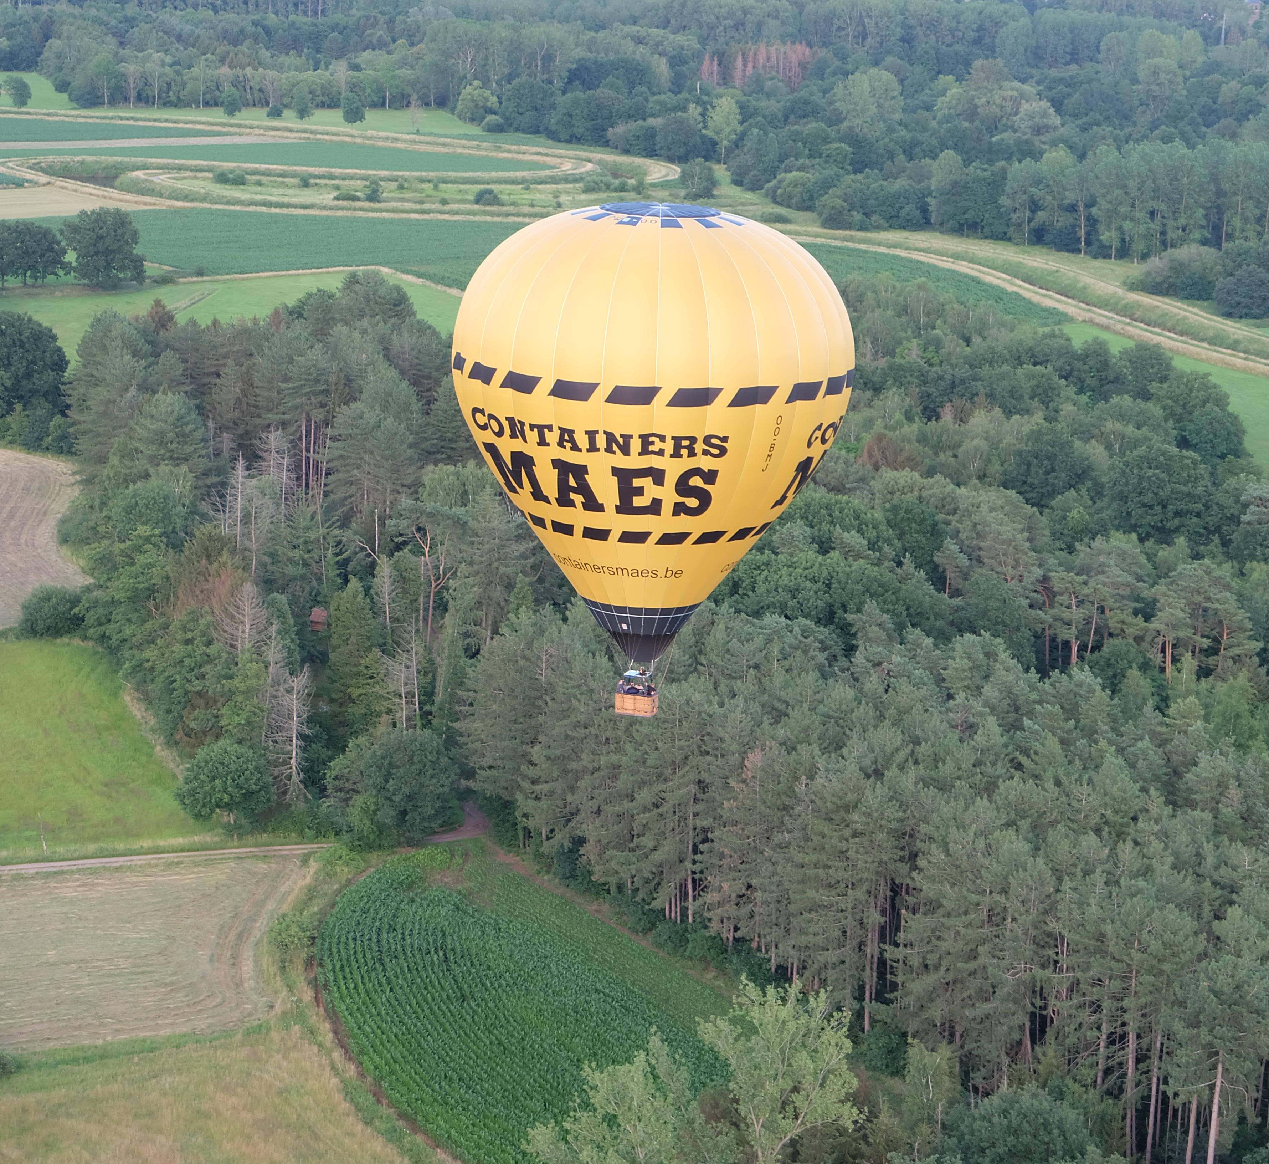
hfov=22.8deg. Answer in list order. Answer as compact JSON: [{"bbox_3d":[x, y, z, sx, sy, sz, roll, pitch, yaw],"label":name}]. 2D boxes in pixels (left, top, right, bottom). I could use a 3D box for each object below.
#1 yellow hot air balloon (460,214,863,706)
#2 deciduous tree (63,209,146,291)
[{"bbox_3d":[0.824,-5.793,156.848,19.800,25.600,19.800,1,13,0],"label":"yellow hot air balloon"},{"bbox_3d":[-120.228,-75.610,713.360,18.600,17.800,17.800,-1,13,-9],"label":"deciduous tree"}]

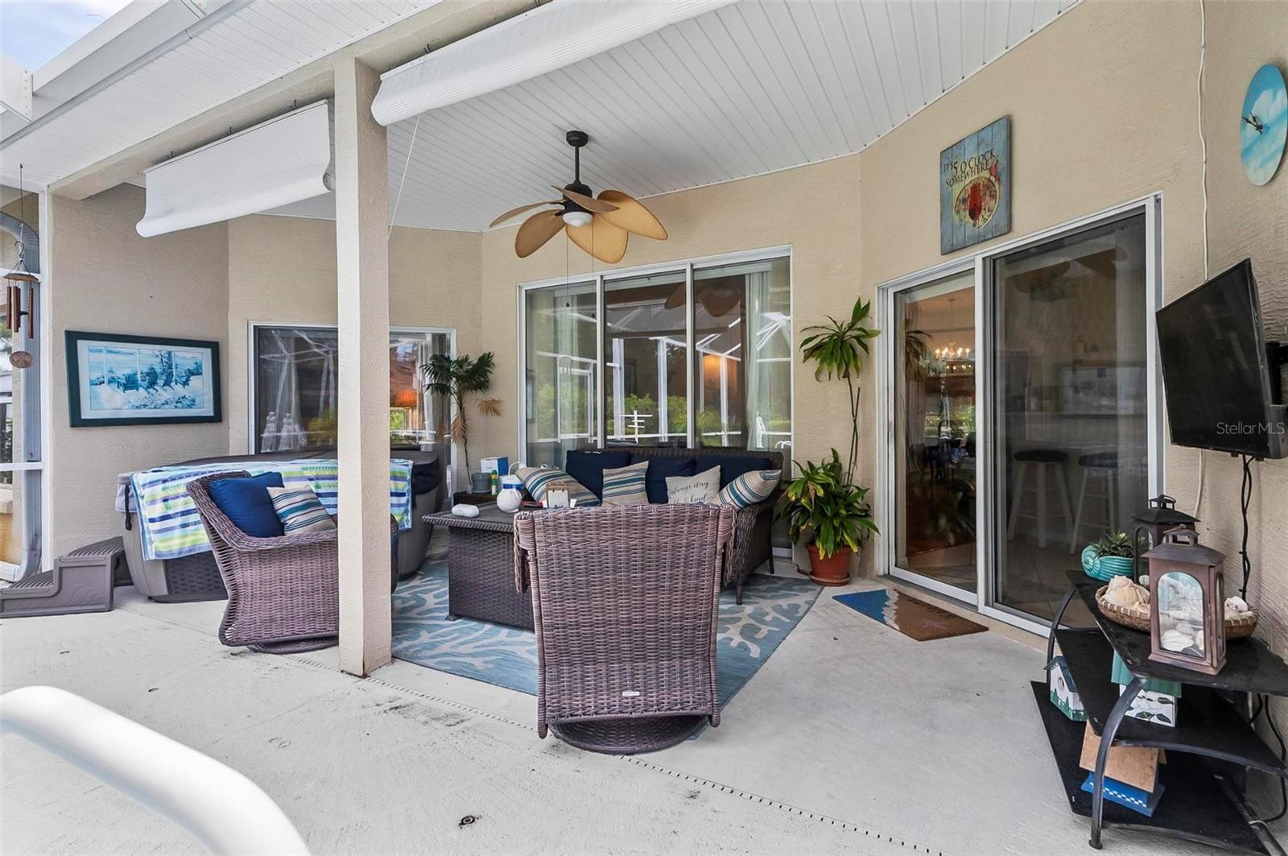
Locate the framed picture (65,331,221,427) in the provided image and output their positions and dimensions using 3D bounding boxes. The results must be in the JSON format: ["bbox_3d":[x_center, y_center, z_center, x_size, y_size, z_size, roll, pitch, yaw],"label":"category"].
[{"bbox_3d":[-4.061,-0.388,4.718,0.040,0.715,1.015,0,2,28],"label":"framed picture"}]

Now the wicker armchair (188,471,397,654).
[{"bbox_3d":[-1.792,0.676,3.080,0.830,0.870,0.730,-1,1,-14],"label":"wicker armchair"}]

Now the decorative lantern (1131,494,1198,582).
[{"bbox_3d":[1.960,0.436,2.150,0.165,0.368,0.165,0,0,4],"label":"decorative lantern"}]

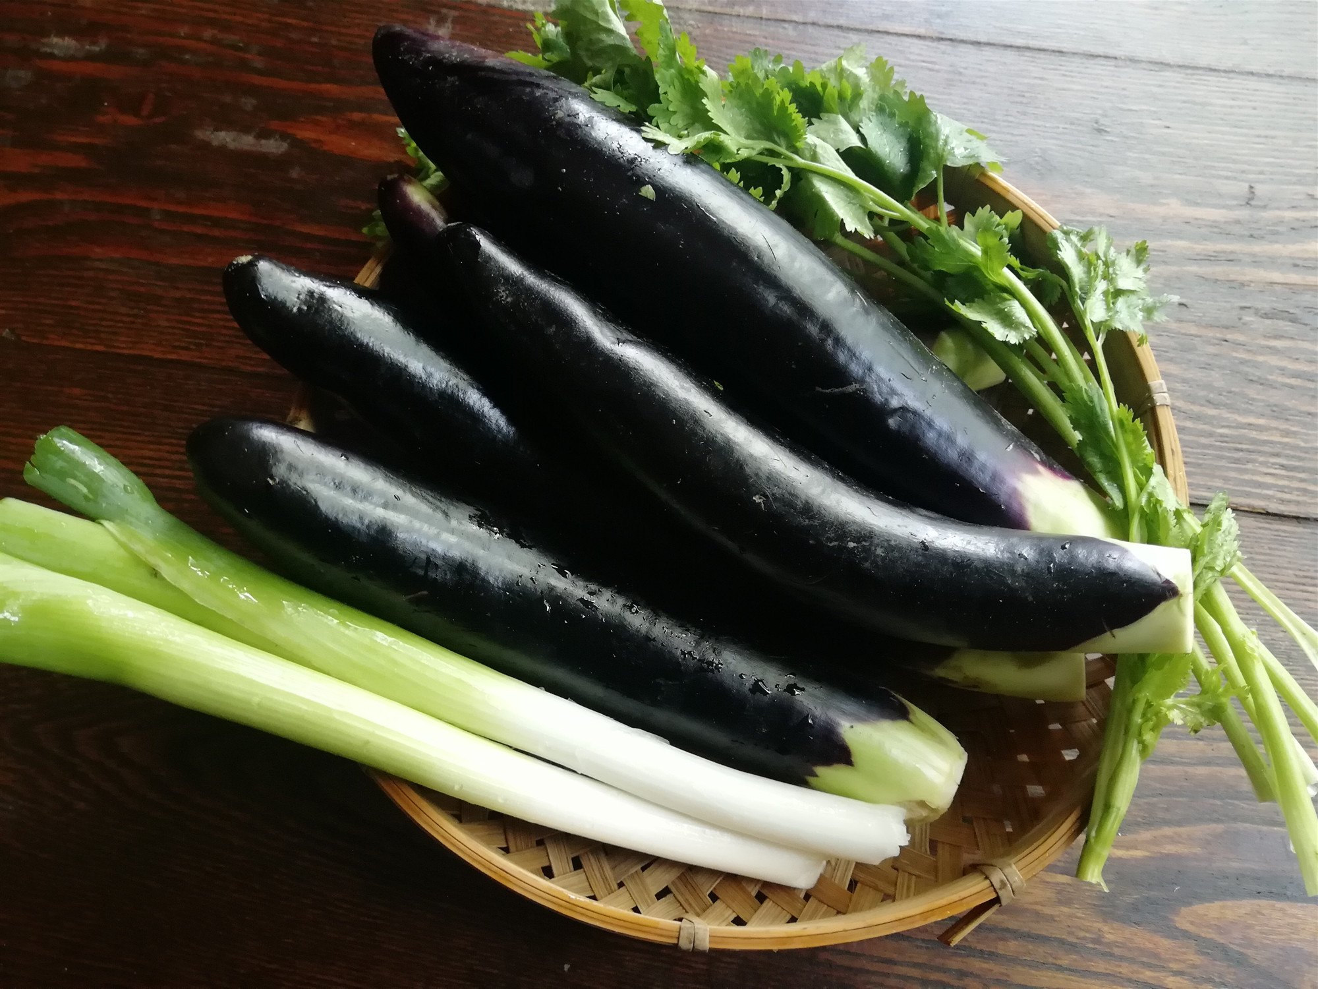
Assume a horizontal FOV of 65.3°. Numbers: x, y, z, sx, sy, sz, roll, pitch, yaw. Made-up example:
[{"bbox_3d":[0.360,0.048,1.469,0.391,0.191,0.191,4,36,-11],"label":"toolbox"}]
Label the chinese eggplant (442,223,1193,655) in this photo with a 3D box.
[{"bbox_3d":[0.039,-0.006,0.322,0.271,0.041,0.068,25,70,5],"label":"chinese eggplant"}]

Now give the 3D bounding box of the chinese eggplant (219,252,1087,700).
[{"bbox_3d":[-0.007,0.003,0.348,0.321,0.043,0.058,24,69,1],"label":"chinese eggplant"}]

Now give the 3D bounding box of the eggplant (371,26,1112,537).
[{"bbox_3d":[0.021,-0.069,0.360,0.315,0.067,0.067,37,72,5],"label":"eggplant"}]

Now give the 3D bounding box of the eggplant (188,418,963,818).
[{"bbox_3d":[-0.027,0.045,0.336,0.274,0.046,0.049,24,69,-2],"label":"eggplant"}]

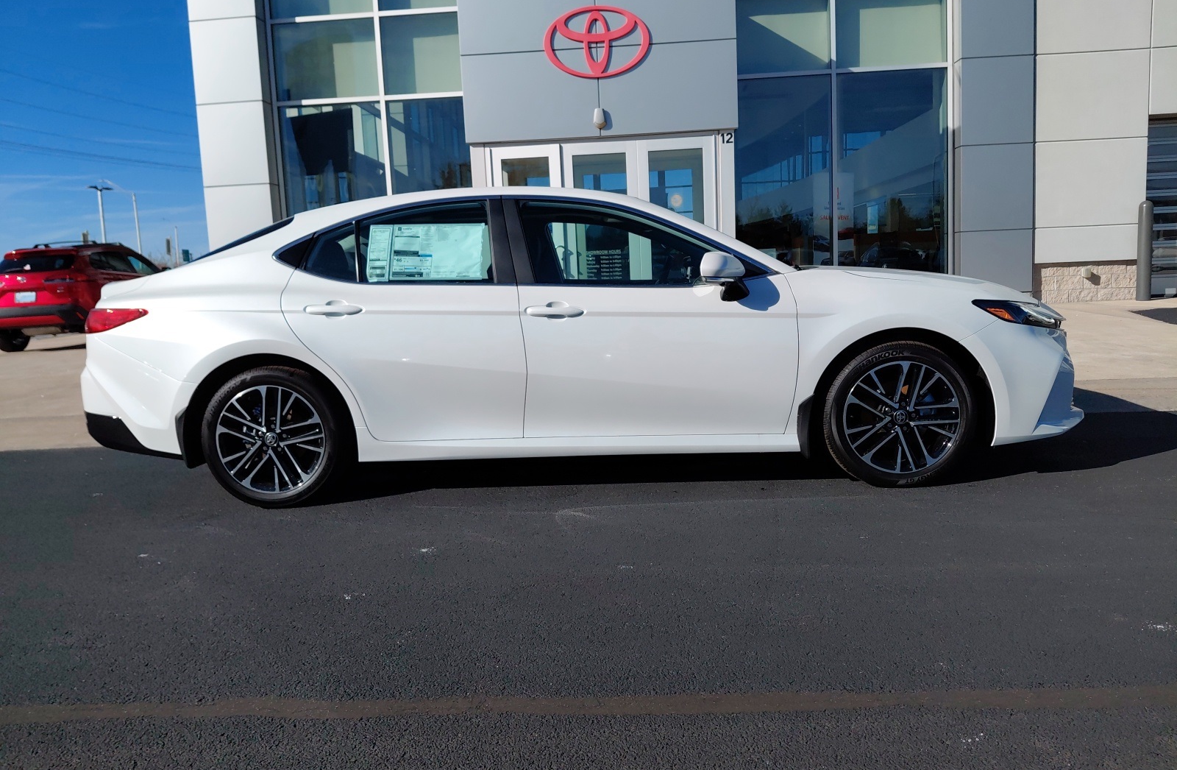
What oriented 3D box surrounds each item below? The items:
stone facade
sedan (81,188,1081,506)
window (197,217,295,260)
[{"bbox_3d":[7.317,-1.505,12.400,1.550,0.610,0.200,-2,6,4],"label":"stone facade"},{"bbox_3d":[-0.074,-0.325,4.626,4.915,1.445,1.880,-2,8,3],"label":"sedan"},{"bbox_3d":[-1.624,-0.786,4.622,0.700,0.120,1.220,-23,7,6],"label":"window"}]

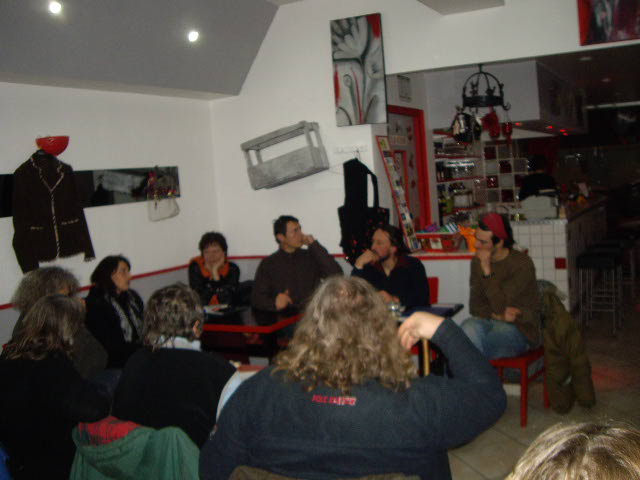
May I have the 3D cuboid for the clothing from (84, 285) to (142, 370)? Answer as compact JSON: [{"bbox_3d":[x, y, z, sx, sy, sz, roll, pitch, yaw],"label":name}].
[{"bbox_3d":[-1.255,0.559,4.233,0.340,0.600,0.430,-1,6,29],"label":"clothing"}]

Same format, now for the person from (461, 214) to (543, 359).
[{"bbox_3d":[1.137,0.478,4.450,0.500,1.300,0.750,1,7,41],"label":"person"}]

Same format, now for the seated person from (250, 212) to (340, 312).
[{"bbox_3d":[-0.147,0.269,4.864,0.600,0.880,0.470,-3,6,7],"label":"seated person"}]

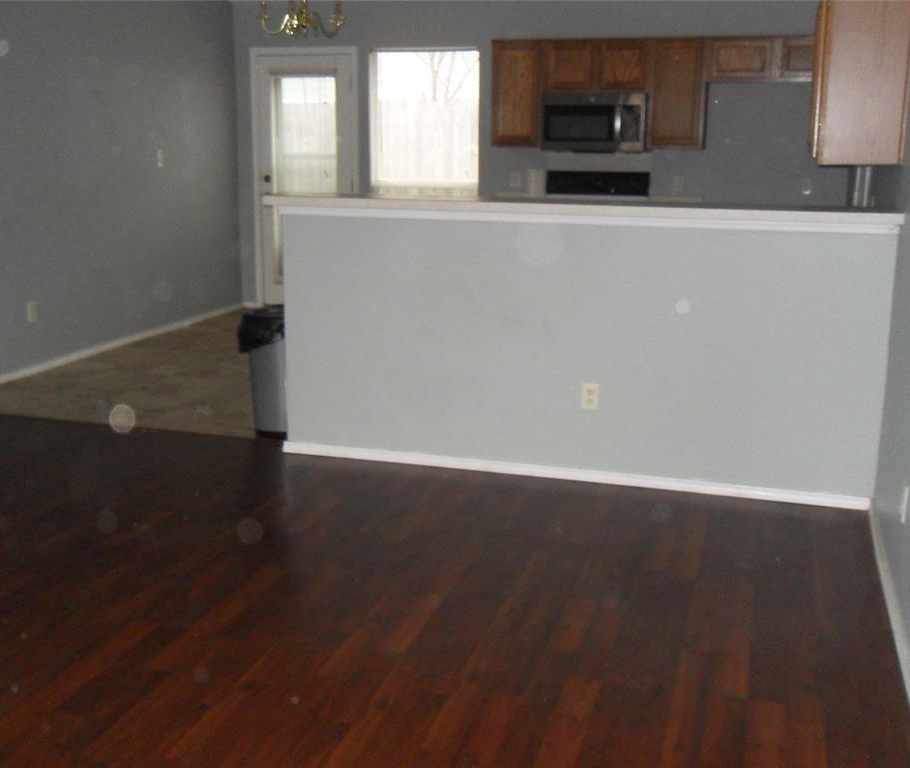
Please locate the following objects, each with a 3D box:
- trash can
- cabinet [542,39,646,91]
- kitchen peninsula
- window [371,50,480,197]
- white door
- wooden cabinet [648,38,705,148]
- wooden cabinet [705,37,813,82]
[{"bbox_3d":[-0.831,-0.070,5.102,0.320,0.620,0.330,4,14,17],"label":"trash can"},{"bbox_3d":[1.032,-2.299,7.517,0.756,0.352,0.320,4,14,17],"label":"cabinet"},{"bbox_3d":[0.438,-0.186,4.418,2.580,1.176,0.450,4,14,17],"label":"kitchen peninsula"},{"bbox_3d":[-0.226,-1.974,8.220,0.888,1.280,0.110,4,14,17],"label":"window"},{"bbox_3d":[-1.224,-1.669,8.582,0.941,2.127,0.090,4,14,17],"label":"white door"},{"bbox_3d":[1.588,-2.063,7.393,0.412,0.747,0.320,4,14,17],"label":"wooden cabinet"},{"bbox_3d":[2.225,-2.231,7.148,0.920,0.300,0.320,4,14,17],"label":"wooden cabinet"}]

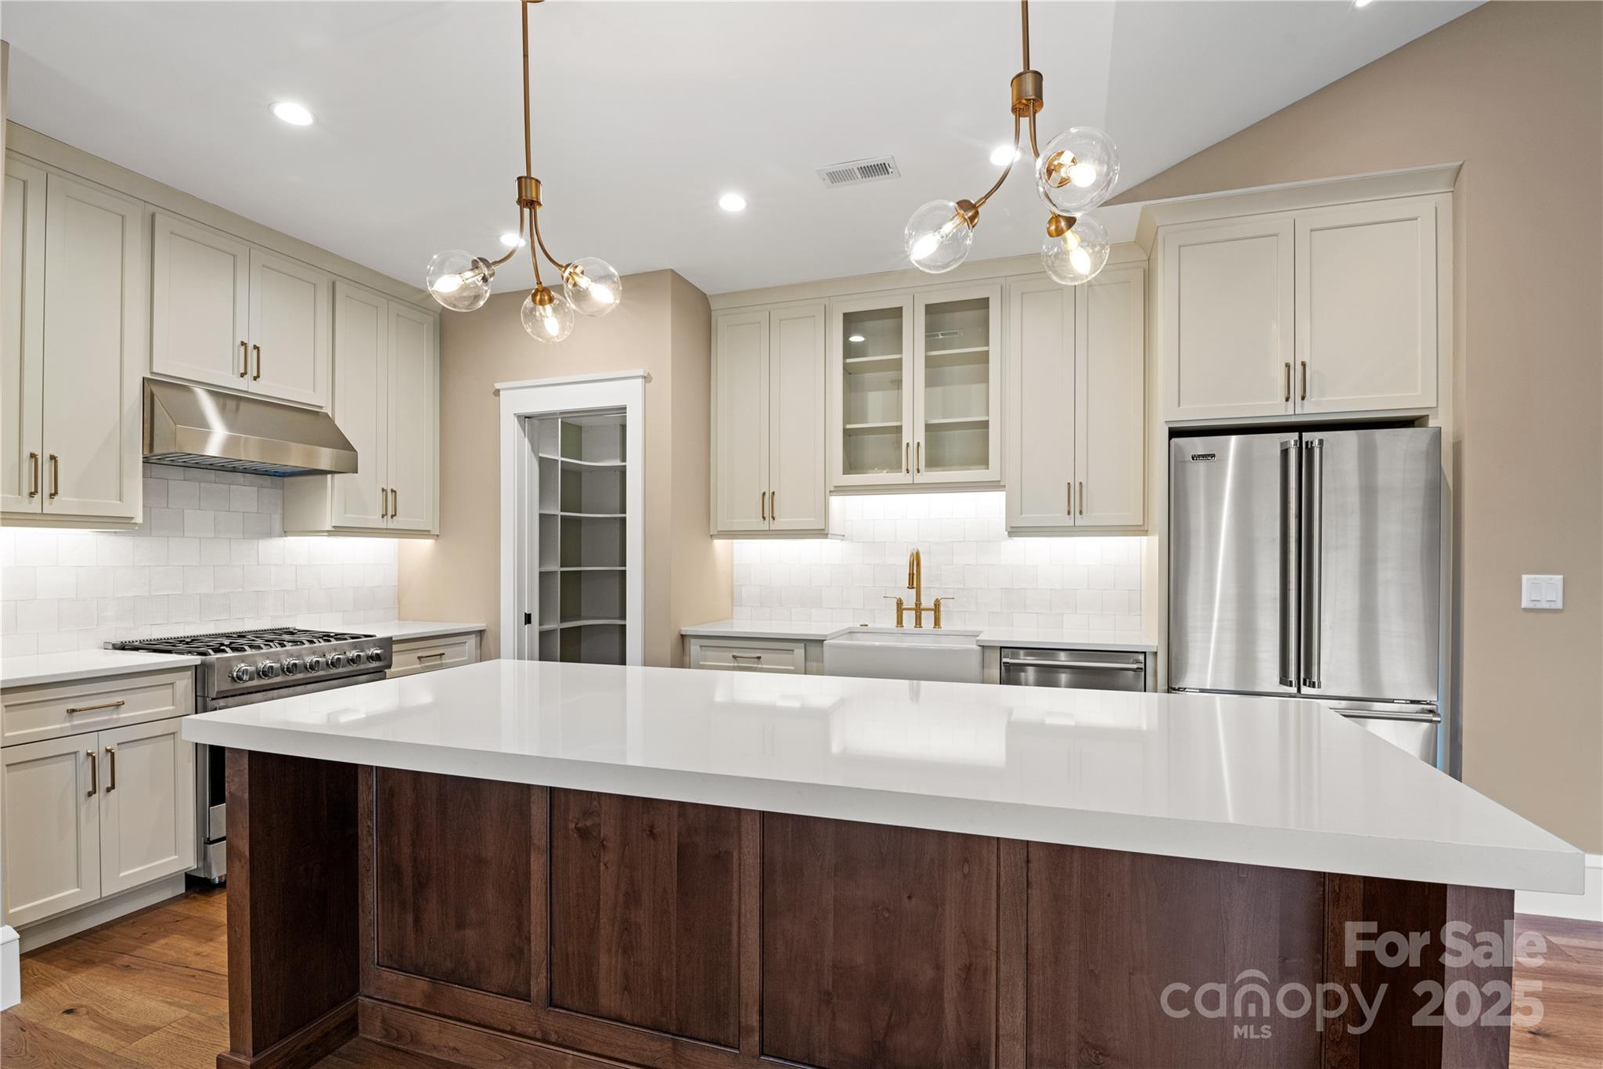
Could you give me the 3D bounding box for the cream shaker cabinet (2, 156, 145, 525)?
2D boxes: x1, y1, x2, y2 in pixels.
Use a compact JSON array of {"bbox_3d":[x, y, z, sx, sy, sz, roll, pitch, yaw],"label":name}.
[{"bbox_3d":[-3.042,-0.716,2.593,0.346,1.357,0.617,0,-1,17],"label":"cream shaker cabinet"}]

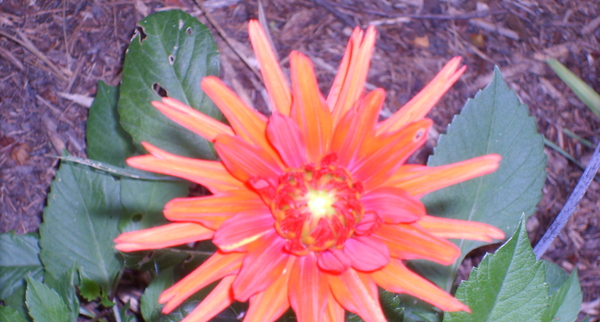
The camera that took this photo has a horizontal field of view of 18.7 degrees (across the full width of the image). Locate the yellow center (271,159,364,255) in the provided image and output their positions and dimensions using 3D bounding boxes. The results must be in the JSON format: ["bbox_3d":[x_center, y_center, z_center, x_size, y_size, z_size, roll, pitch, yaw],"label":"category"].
[{"bbox_3d":[0.006,0.017,0.660,0.034,0.017,0.035,0,80,0],"label":"yellow center"}]

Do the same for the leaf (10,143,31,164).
[{"bbox_3d":[-0.123,-0.003,0.800,0.008,0.004,0.012,-3,53,-2],"label":"leaf"}]

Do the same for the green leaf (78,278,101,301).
[{"bbox_3d":[-0.097,0.059,0.840,0.010,0.006,0.010,-12,67,-5],"label":"green leaf"}]

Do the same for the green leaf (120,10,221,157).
[{"bbox_3d":[-0.055,-0.032,0.780,0.042,0.014,0.070,-20,75,-2],"label":"green leaf"}]

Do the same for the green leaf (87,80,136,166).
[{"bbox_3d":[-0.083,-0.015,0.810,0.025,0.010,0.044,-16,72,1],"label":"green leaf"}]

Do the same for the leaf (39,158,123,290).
[{"bbox_3d":[-0.086,0.024,0.735,0.032,0.010,0.065,-17,65,-8],"label":"leaf"}]

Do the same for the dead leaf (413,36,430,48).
[{"bbox_3d":[0.056,-0.055,0.840,0.008,0.003,0.007,0,53,0],"label":"dead leaf"}]

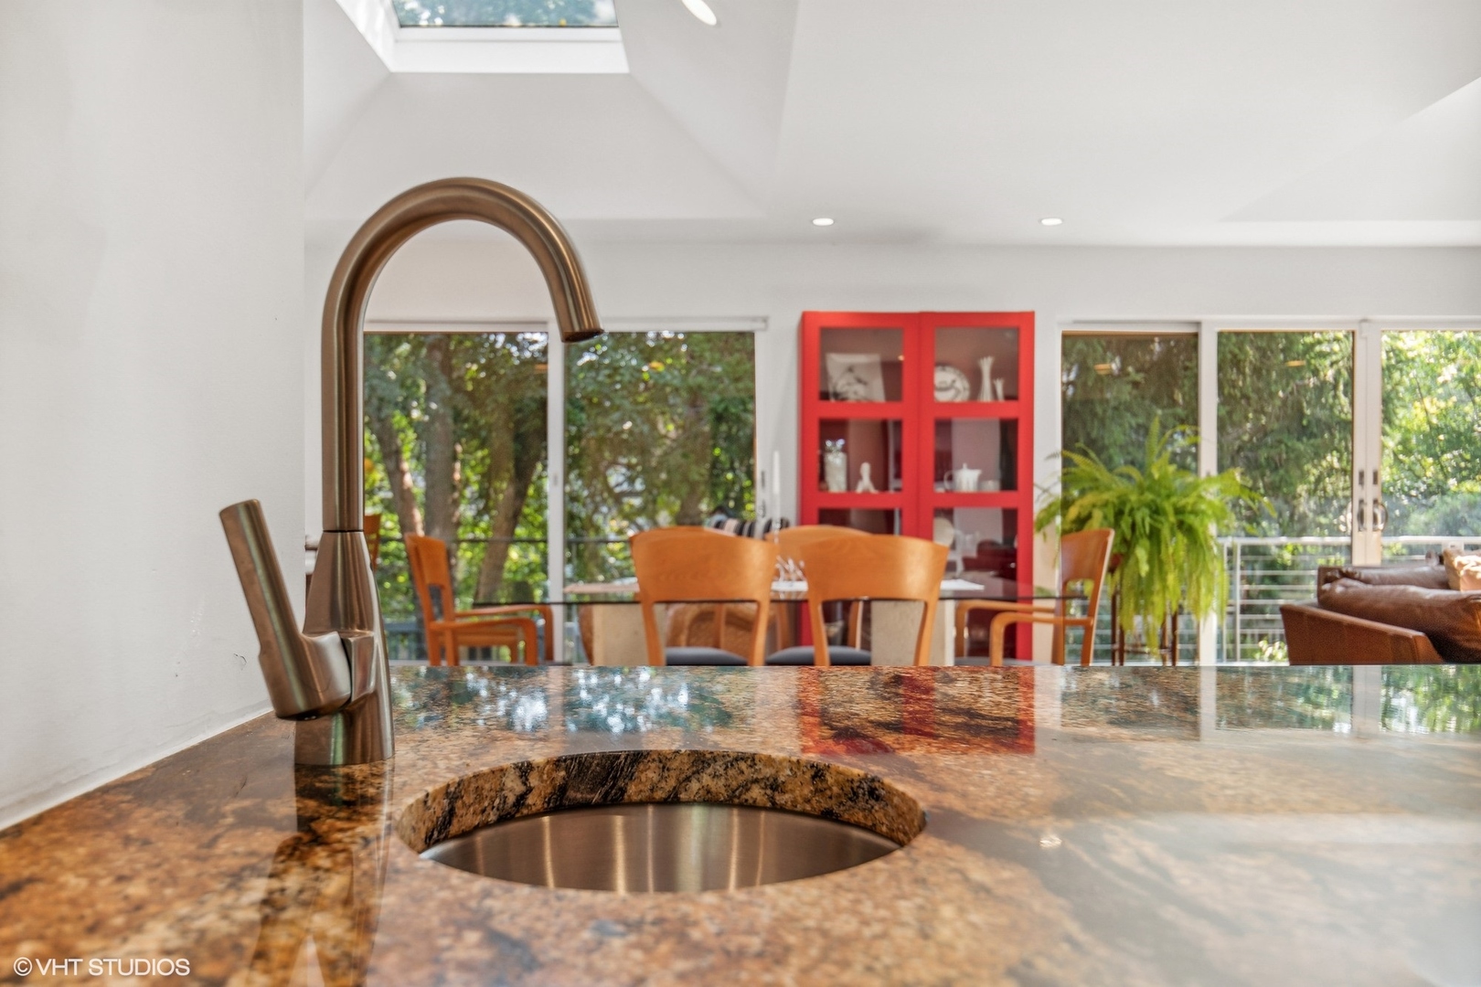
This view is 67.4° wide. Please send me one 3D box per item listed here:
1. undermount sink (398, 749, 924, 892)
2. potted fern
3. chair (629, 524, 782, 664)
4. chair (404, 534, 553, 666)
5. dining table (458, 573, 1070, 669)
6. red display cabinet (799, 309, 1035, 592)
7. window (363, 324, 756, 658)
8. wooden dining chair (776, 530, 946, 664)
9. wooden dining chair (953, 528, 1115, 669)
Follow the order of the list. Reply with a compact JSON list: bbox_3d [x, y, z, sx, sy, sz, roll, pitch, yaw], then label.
[{"bbox_3d":[-0.045,0.275,0.660,0.310,0.190,0.300,0,0,0],"label":"undermount sink"},{"bbox_3d":[1.950,0.200,5.300,1.090,1.120,1.020,0,0,0],"label":"potted fern"},{"bbox_3d":[-0.130,0.620,3.800,0.480,0.960,0.520,0,0,-4],"label":"chair"},{"bbox_3d":[-0.975,0.620,4.180,0.520,0.960,0.540,0,0,-4],"label":"chair"},{"bbox_3d":[0.120,0.730,4.330,2.080,0.740,1.100,0,0,-4],"label":"dining table"},{"bbox_3d":[0.920,0.080,5.960,1.200,2.030,0.420,0,0,0],"label":"red display cabinet"},{"bbox_3d":[-1.050,0.080,6.220,2.360,2.060,0.100,0,0,0],"label":"window"},{"bbox_3d":[0.430,0.620,3.820,0.480,0.960,0.520,0,0,-4],"label":"wooden dining chair"},{"bbox_3d":[1.120,0.620,4.330,0.520,0.960,0.540,0,0,-4],"label":"wooden dining chair"}]

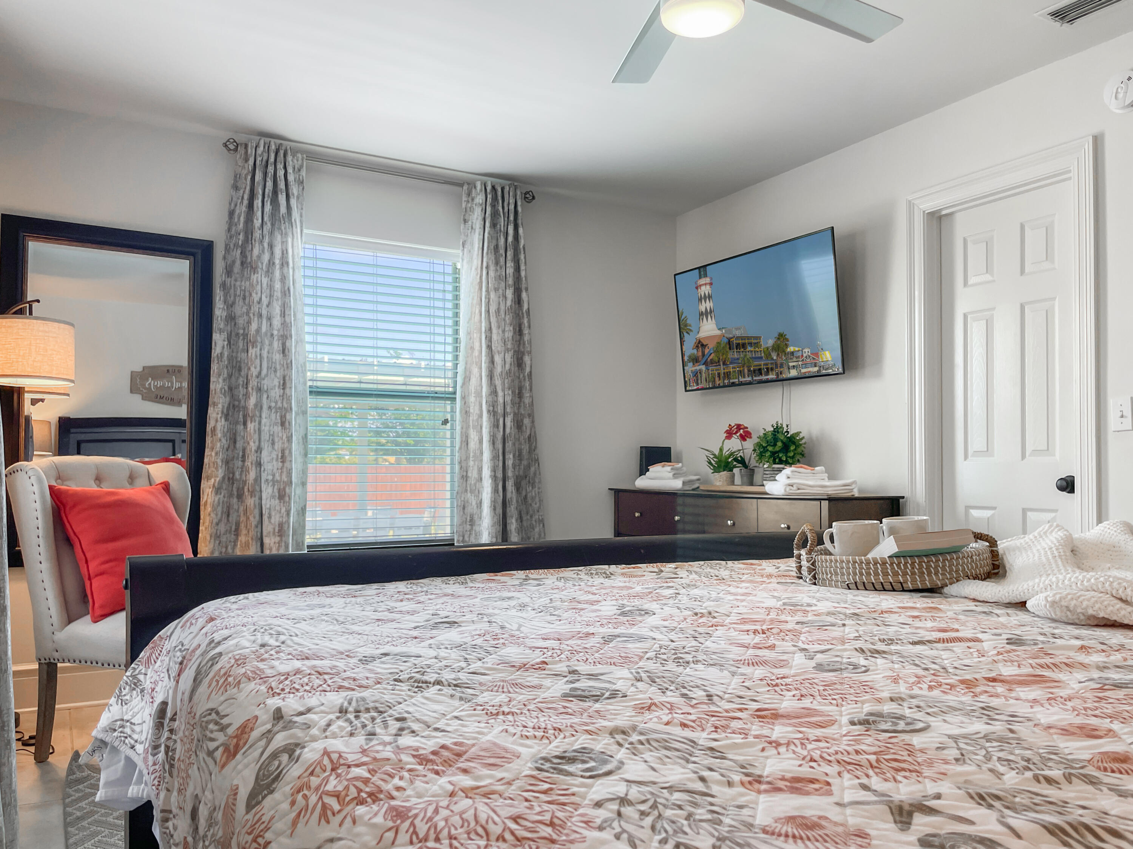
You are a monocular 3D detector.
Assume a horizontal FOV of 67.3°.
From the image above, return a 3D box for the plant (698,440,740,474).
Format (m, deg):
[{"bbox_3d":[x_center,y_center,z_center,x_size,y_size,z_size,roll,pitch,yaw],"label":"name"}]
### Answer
[{"bbox_3d":[0.780,0.167,4.334,0.188,0.163,0.188,1,-2,0],"label":"plant"}]

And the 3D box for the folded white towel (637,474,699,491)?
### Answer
[{"bbox_3d":[0.554,0.316,4.570,0.280,0.080,0.220,-2,-3,41],"label":"folded white towel"}]

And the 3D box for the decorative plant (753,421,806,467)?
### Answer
[{"bbox_3d":[0.982,0.090,3.926,0.228,0.208,0.228,1,-2,0],"label":"decorative plant"}]

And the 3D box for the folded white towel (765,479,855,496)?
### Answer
[{"bbox_3d":[1.061,0.277,3.701,0.307,0.063,0.267,1,-2,-5],"label":"folded white towel"}]

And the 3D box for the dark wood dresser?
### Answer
[{"bbox_3d":[0.827,0.765,4.200,0.460,0.860,1.600,1,-3,-29],"label":"dark wood dresser"}]

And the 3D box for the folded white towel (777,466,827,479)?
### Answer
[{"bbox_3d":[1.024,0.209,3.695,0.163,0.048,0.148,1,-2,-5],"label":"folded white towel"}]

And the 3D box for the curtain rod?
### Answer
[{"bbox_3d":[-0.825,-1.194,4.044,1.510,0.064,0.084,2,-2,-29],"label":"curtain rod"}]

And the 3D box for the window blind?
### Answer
[{"bbox_3d":[-0.930,-0.153,4.160,0.850,1.450,0.060,1,-3,-29],"label":"window blind"}]

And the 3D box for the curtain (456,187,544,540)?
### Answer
[{"bbox_3d":[-0.336,-0.036,4.356,0.470,2.360,0.120,1,-3,-29],"label":"curtain"}]

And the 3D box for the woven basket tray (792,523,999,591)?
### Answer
[{"bbox_3d":[0.645,0.250,1.670,0.420,0.110,0.320,1,-2,-18],"label":"woven basket tray"}]

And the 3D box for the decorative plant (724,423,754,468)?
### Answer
[{"bbox_3d":[0.851,0.103,4.207,0.124,0.223,0.139,2,-2,-29],"label":"decorative plant"}]

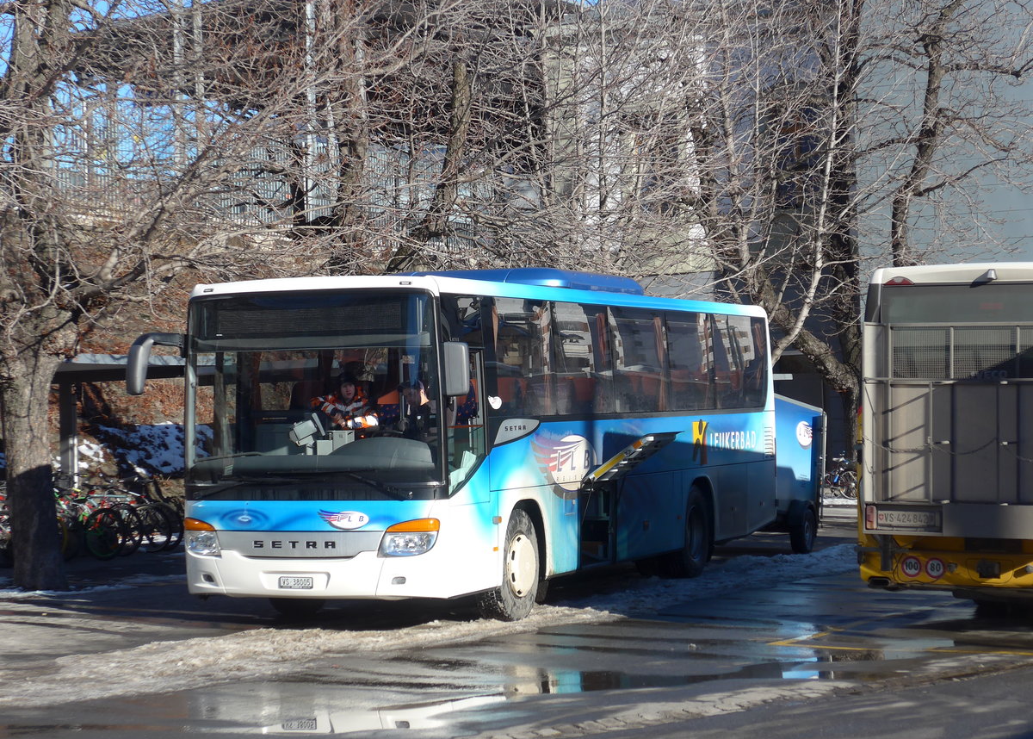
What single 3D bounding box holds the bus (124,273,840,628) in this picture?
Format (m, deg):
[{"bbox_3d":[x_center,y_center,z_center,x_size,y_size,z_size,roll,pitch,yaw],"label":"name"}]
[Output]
[{"bbox_3d":[0.123,0.759,28.834,2.680,3.450,12.300,-1,-1,21],"label":"bus"}]

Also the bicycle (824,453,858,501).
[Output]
[{"bbox_3d":[7.172,2.437,58.500,1.720,1.060,0.580,0,-1,0],"label":"bicycle"}]

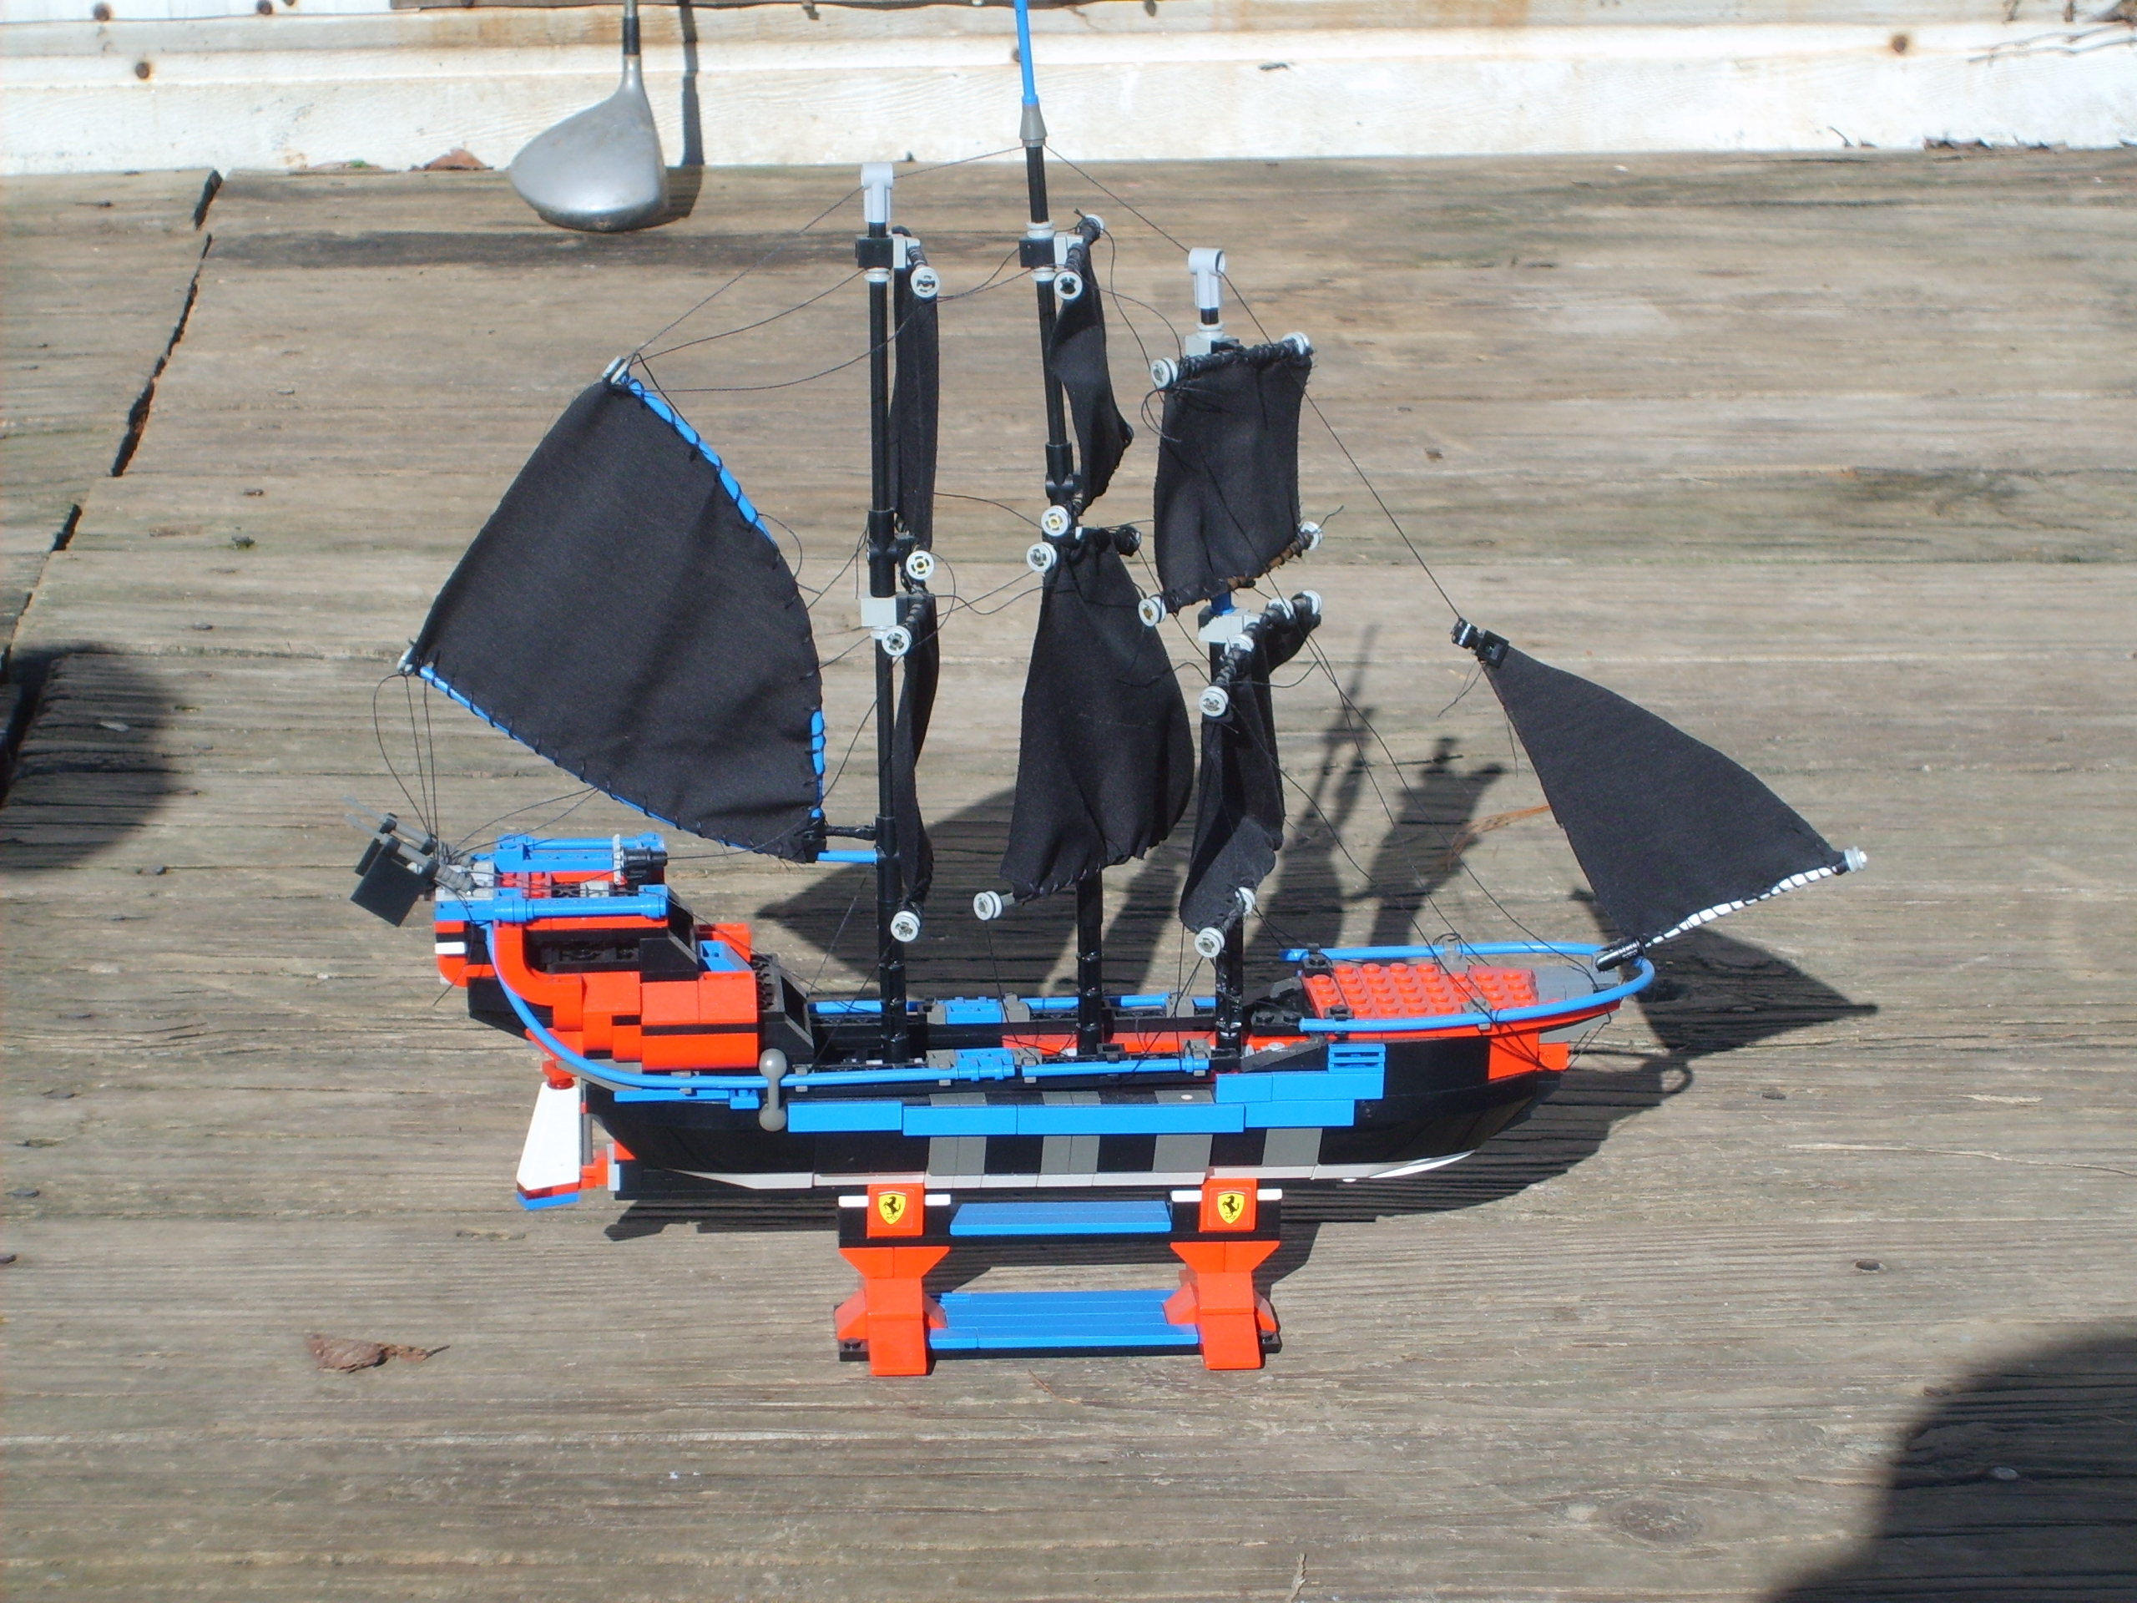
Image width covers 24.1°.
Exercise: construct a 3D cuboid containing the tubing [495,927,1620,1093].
[{"bbox_3d":[0.004,0.047,1.428,0.337,0.049,0.059,0,19,-5],"label":"tubing"}]

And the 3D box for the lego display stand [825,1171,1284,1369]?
[{"bbox_3d":[-0.003,0.132,1.458,0.128,0.052,0.053,-1,18,-3],"label":"lego display stand"}]

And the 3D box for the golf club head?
[{"bbox_3d":[-0.287,-0.384,2.981,0.095,0.070,0.102,-1,38,-3],"label":"golf club head"}]

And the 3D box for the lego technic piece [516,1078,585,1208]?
[{"bbox_3d":[-0.149,0.098,1.436,0.017,0.037,0.008,-8,20,-24],"label":"lego technic piece"}]

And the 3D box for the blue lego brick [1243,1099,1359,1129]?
[{"bbox_3d":[0.065,0.088,1.419,0.032,0.009,0.007,-1,10,-3],"label":"blue lego brick"}]

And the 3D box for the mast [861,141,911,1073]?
[{"bbox_3d":[-0.051,-0.049,1.390,0.011,0.261,0.011,-2,19,-5],"label":"mast"}]

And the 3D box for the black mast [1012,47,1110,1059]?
[{"bbox_3d":[-0.003,-0.066,1.388,0.011,0.297,0.011,-5,19,-4],"label":"black mast"}]

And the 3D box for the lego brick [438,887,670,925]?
[{"bbox_3d":[-0.143,0.029,1.383,0.065,0.007,0.013,0,19,-5],"label":"lego brick"}]

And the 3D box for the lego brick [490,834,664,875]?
[{"bbox_3d":[-0.139,0.015,1.427,0.049,0.007,0.013,0,19,-5],"label":"lego brick"}]

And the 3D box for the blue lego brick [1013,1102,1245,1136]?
[{"bbox_3d":[0.018,0.089,1.411,0.064,0.009,0.007,-1,10,-3],"label":"blue lego brick"}]

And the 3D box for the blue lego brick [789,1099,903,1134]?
[{"bbox_3d":[-0.063,0.088,1.410,0.032,0.009,0.007,-1,10,-3],"label":"blue lego brick"}]

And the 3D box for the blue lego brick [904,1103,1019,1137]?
[{"bbox_3d":[-0.030,0.089,1.409,0.032,0.009,0.007,-1,10,-3],"label":"blue lego brick"}]

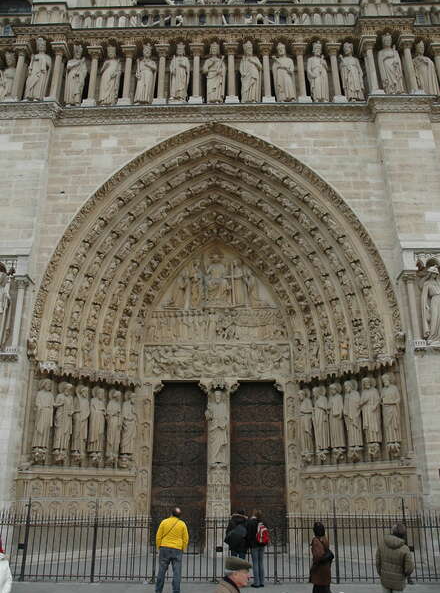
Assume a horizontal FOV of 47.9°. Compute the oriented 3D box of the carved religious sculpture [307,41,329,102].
[{"bbox_3d":[3.940,-9.045,20.007,0.850,3.255,0.700,0,-20,1],"label":"carved religious sculpture"}]

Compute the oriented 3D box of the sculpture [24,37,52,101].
[{"bbox_3d":[-7.233,-9.041,19.730,0.970,3.329,0.720,0,-20,1],"label":"sculpture"}]

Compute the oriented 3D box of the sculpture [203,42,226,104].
[{"bbox_3d":[-0.235,-9.567,21.172,1.071,3.454,0.765,0,-21,1],"label":"sculpture"}]

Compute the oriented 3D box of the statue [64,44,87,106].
[{"bbox_3d":[-5.846,-8.995,20.167,0.900,3.225,0.700,0,-20,1],"label":"statue"}]

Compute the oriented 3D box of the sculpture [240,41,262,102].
[{"bbox_3d":[1.345,-9.589,21.150,0.969,3.479,0.765,0,-21,1],"label":"sculpture"}]

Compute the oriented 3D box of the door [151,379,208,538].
[{"bbox_3d":[-1.531,6.243,18.934,2.076,6.009,0.200,0,-21,1],"label":"door"}]

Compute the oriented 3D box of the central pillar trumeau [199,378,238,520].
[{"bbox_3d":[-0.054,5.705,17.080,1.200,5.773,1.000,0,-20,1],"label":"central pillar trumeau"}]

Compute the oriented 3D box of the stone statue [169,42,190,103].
[{"bbox_3d":[-1.733,-9.569,21.202,0.918,3.432,0.765,0,-21,1],"label":"stone statue"}]

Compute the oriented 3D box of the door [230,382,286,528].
[{"bbox_3d":[1.359,5.873,17.419,1.930,5.701,0.200,0,-20,1],"label":"door"}]

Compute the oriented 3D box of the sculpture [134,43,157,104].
[{"bbox_3d":[-3.191,-9.539,21.218,0.938,3.477,0.765,0,-21,1],"label":"sculpture"}]

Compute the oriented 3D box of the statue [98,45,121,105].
[{"bbox_3d":[-4.733,-9.470,21.222,0.918,3.375,0.765,0,-21,1],"label":"statue"}]

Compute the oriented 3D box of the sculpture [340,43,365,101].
[{"bbox_3d":[5.306,-9.015,19.971,0.930,3.069,0.700,0,-20,1],"label":"sculpture"}]

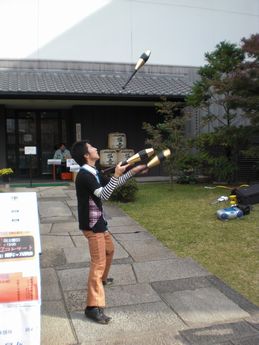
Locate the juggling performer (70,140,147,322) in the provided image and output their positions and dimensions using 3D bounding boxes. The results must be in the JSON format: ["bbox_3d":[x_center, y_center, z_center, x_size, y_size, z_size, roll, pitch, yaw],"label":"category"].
[{"bbox_3d":[-0.200,0.496,3.735,0.760,1.630,0.700,1,6,6],"label":"juggling performer"}]

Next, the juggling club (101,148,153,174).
[{"bbox_3d":[-0.012,-0.100,3.500,0.520,0.095,0.095,-22,0,0],"label":"juggling club"}]

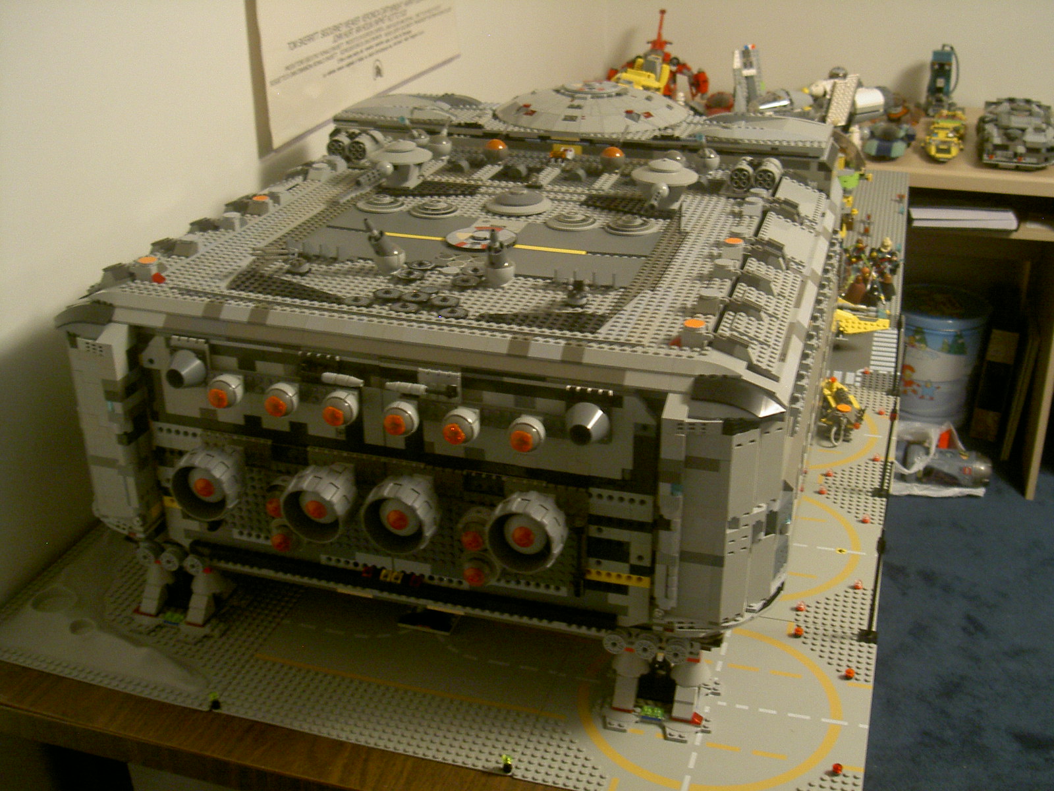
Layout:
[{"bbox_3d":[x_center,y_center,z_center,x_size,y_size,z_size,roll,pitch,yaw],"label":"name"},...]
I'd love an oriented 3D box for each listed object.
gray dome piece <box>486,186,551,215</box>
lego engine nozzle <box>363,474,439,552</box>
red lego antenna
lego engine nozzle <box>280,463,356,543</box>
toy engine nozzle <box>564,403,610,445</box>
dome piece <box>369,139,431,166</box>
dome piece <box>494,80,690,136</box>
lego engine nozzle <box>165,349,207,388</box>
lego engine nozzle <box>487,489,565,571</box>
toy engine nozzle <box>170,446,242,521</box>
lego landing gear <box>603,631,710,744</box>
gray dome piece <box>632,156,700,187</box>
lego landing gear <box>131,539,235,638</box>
[{"bbox_3d":[-0.008,-0.188,1.131,0.064,0.016,0.064,0,26,0],"label":"gray dome piece"},{"bbox_3d":[-0.090,0.085,0.885,0.050,0.050,0.049,8,27,15],"label":"lego engine nozzle"},{"bbox_3d":[0.310,-0.853,2.780,0.052,0.100,0.040,7,27,16],"label":"red lego antenna"},{"bbox_3d":[-0.153,0.078,0.903,0.050,0.050,0.049,8,27,15],"label":"lego engine nozzle"},{"bbox_3d":[0.040,0.024,0.830,0.032,0.032,0.019,8,27,15],"label":"toy engine nozzle"},{"bbox_3d":[-0.129,-0.250,1.216,0.065,0.021,0.065,-1,26,0],"label":"dome piece"},{"bbox_3d":[0.078,-0.349,1.402,0.229,0.033,0.229,-1,26,0],"label":"dome piece"},{"bbox_3d":[-0.266,-0.017,0.914,0.032,0.032,0.019,8,27,15],"label":"lego engine nozzle"},{"bbox_3d":[0.001,0.095,0.859,0.050,0.050,0.049,8,27,15],"label":"lego engine nozzle"},{"bbox_3d":[-0.244,0.064,0.927,0.050,0.050,0.049,8,27,15],"label":"toy engine nozzle"},{"bbox_3d":[0.107,0.217,0.953,0.094,0.075,0.084,7,27,16],"label":"lego landing gear"},{"bbox_3d":[0.132,-0.218,1.141,0.065,0.021,0.065,7,27,16],"label":"gray dome piece"},{"bbox_3d":[-0.311,0.165,1.072,0.094,0.075,0.084,7,27,16],"label":"lego landing gear"}]

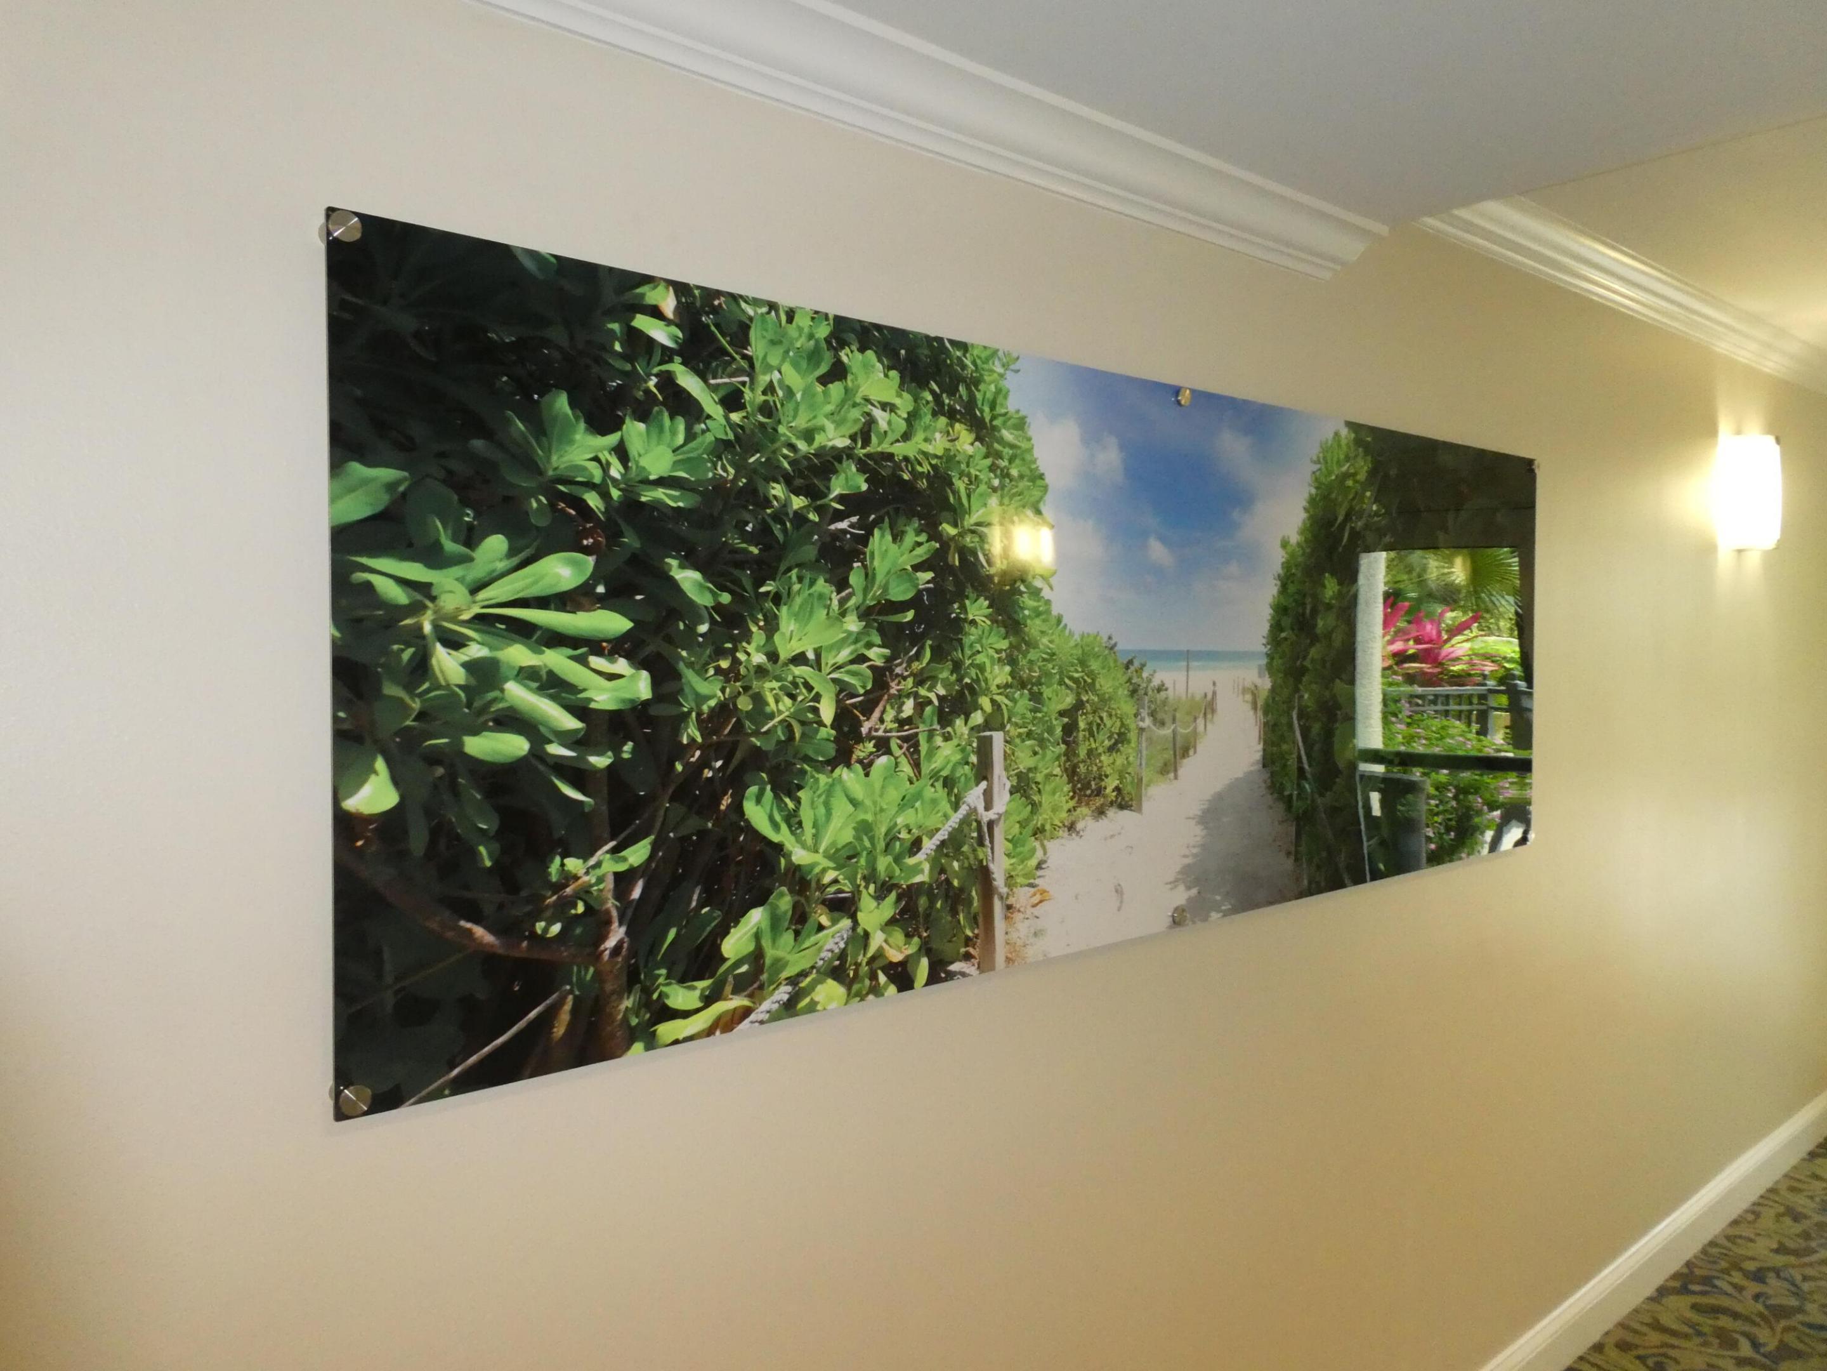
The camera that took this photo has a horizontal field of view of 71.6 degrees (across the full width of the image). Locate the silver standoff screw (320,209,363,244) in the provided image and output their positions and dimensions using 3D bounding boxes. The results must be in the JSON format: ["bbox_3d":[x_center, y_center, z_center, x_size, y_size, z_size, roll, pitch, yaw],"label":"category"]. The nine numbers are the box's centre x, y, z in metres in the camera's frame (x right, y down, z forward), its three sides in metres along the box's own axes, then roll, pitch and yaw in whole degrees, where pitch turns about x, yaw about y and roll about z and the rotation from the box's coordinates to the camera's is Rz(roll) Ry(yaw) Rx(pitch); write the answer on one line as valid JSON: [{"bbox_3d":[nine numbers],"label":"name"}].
[{"bbox_3d":[-0.478,-0.379,1.057,0.025,0.025,0.031,-2,3,-41],"label":"silver standoff screw"}]

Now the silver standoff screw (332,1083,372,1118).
[{"bbox_3d":[-0.481,0.351,1.083,0.025,0.025,0.031,-2,3,-41],"label":"silver standoff screw"}]

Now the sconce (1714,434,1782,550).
[{"bbox_3d":[2.200,-0.500,3.304,0.275,0.280,0.097,-2,3,-41],"label":"sconce"}]

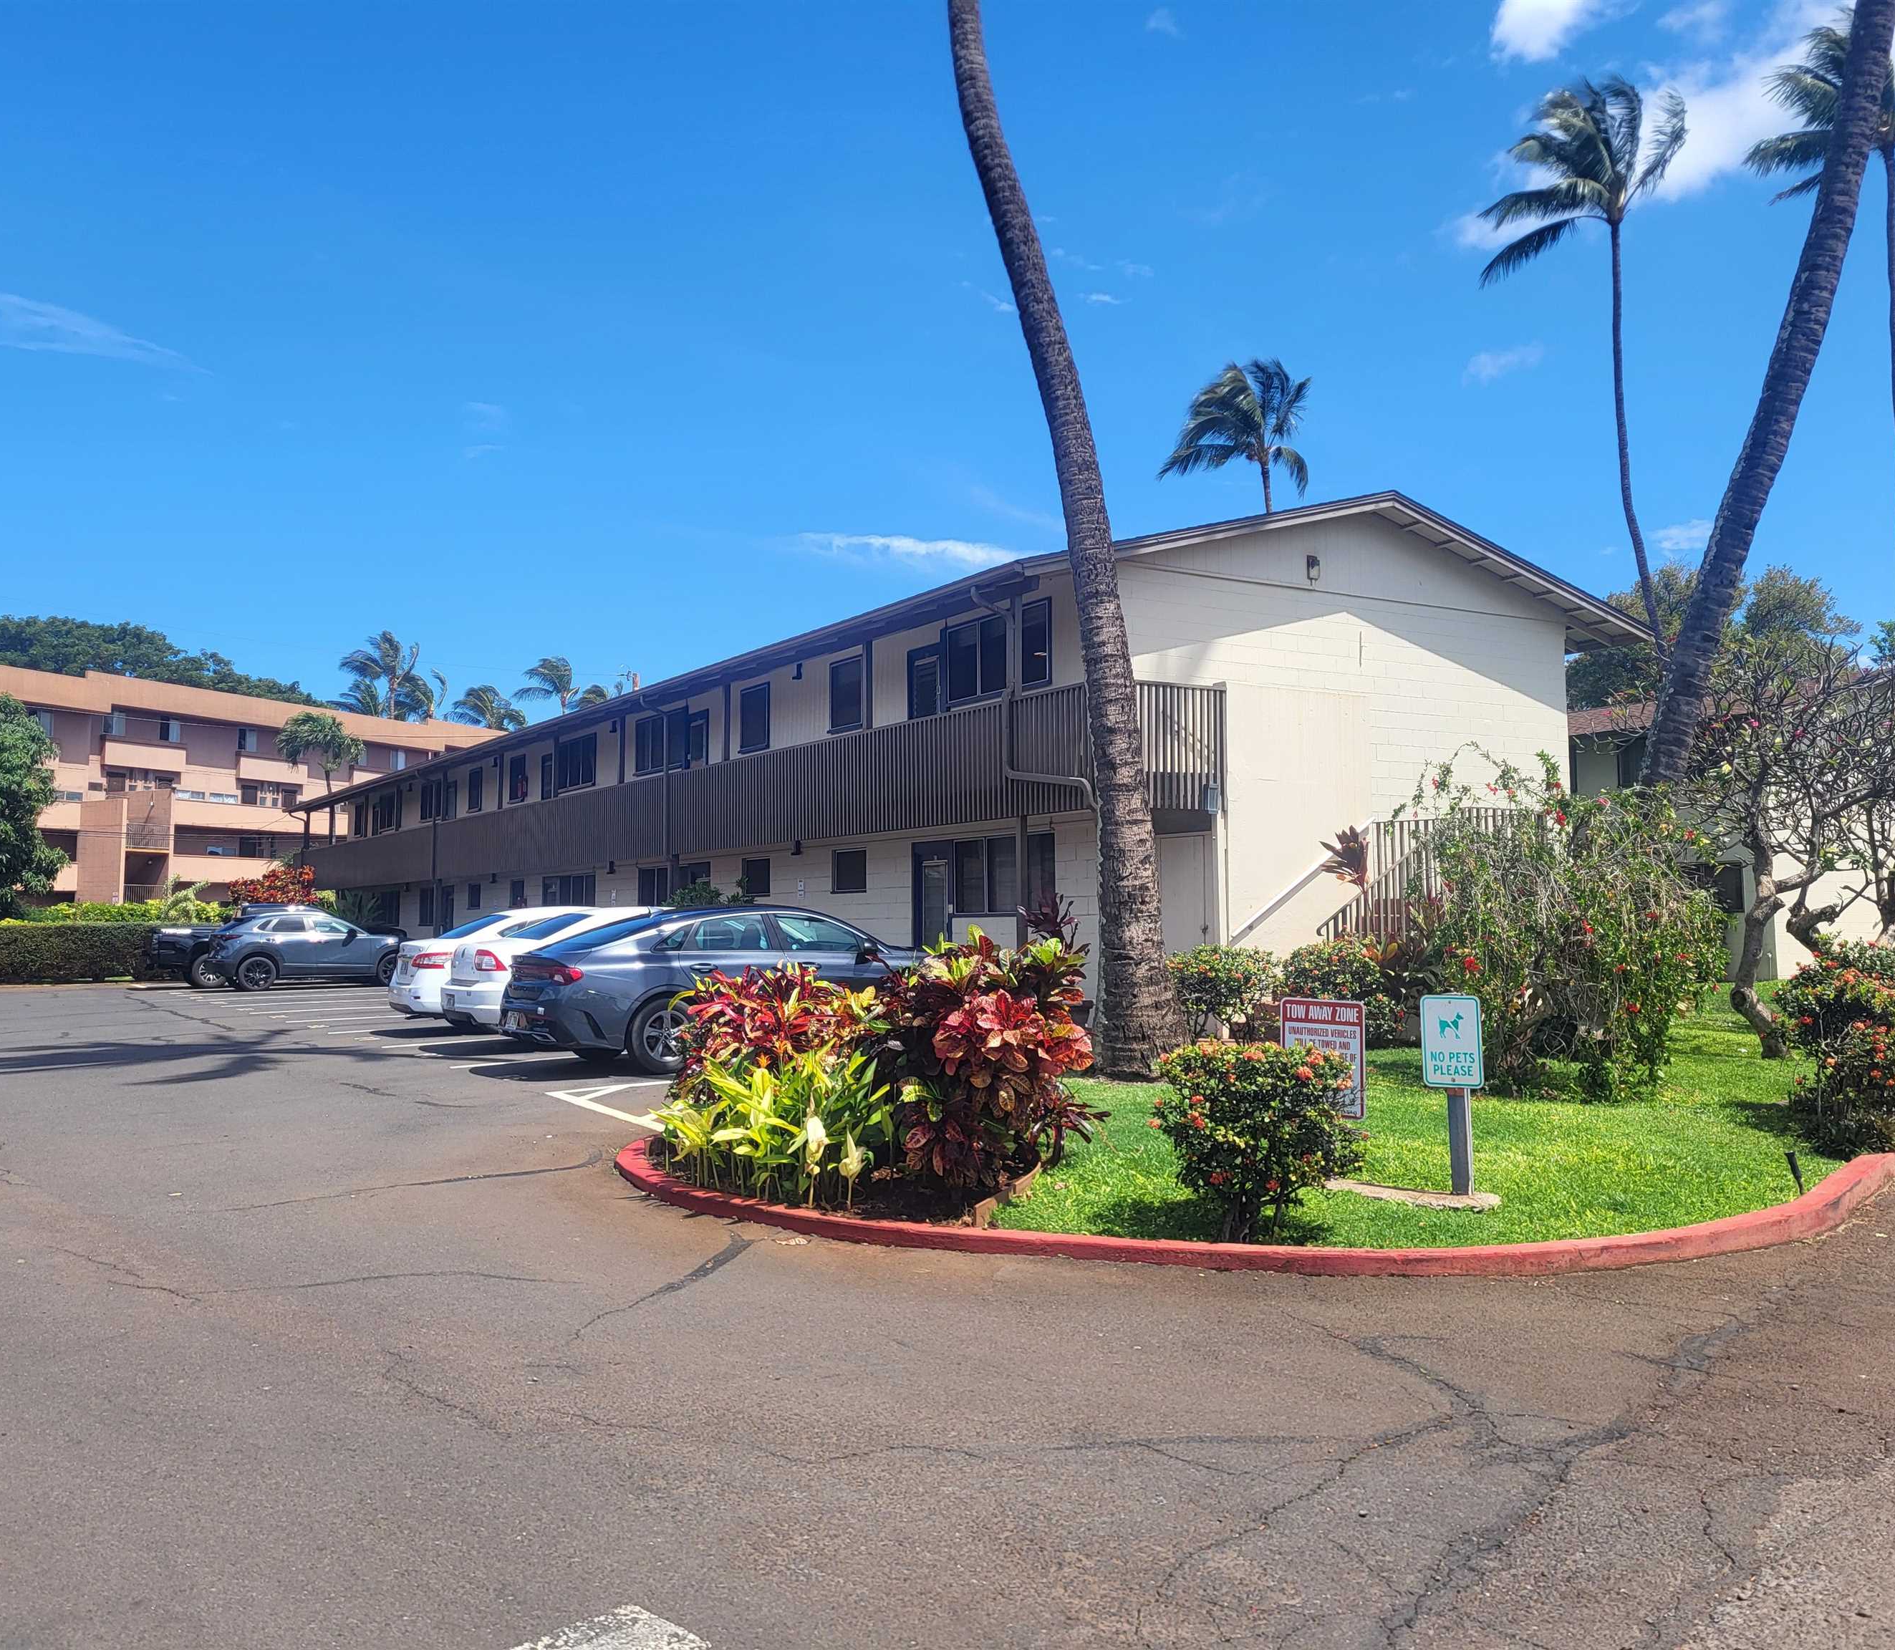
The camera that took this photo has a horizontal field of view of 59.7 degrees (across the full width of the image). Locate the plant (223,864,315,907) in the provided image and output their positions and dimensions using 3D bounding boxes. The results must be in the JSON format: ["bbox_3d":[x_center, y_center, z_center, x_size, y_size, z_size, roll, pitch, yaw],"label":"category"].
[{"bbox_3d":[-17.980,2.517,43.928,2.450,2.980,2.300,0,-3,0],"label":"plant"}]

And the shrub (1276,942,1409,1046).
[{"bbox_3d":[4.196,1.797,17.425,1.400,1.180,1.350,0,-3,0],"label":"shrub"}]

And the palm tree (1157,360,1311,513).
[{"bbox_3d":[9.611,-5.445,54.404,5.000,20.080,5.000,0,-3,0],"label":"palm tree"}]

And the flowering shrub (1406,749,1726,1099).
[{"bbox_3d":[4.800,0.748,12.800,2.400,2.559,2.300,-2,-4,20],"label":"flowering shrub"}]

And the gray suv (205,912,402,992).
[{"bbox_3d":[-13.285,2.643,35.084,4.395,1.575,1.795,0,-3,-31],"label":"gray suv"}]

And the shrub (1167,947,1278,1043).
[{"bbox_3d":[2.742,1.722,16.355,1.120,1.043,1.100,-1,-3,9],"label":"shrub"}]

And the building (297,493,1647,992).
[{"bbox_3d":[-5.079,0.269,36.126,10.300,6.500,40.000,2,-4,-31],"label":"building"}]

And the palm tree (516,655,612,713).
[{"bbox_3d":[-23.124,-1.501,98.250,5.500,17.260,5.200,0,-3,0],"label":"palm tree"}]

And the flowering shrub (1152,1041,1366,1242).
[{"bbox_3d":[1.337,1.359,7.083,0.900,0.860,0.880,0,-3,0],"label":"flowering shrub"}]

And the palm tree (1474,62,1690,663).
[{"bbox_3d":[15.750,-7.785,41.613,5.300,22.793,5.200,-2,-4,21],"label":"palm tree"}]

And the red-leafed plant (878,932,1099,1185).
[{"bbox_3d":[0.217,1.216,8.694,1.130,1.330,1.100,0,-3,0],"label":"red-leafed plant"}]

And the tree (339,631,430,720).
[{"bbox_3d":[-33.323,-2.194,97.288,5.200,18.540,5.200,0,-3,0],"label":"tree"}]

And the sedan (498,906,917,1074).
[{"bbox_3d":[-1.854,1.511,16.158,4.905,1.445,1.860,0,-3,-33],"label":"sedan"}]

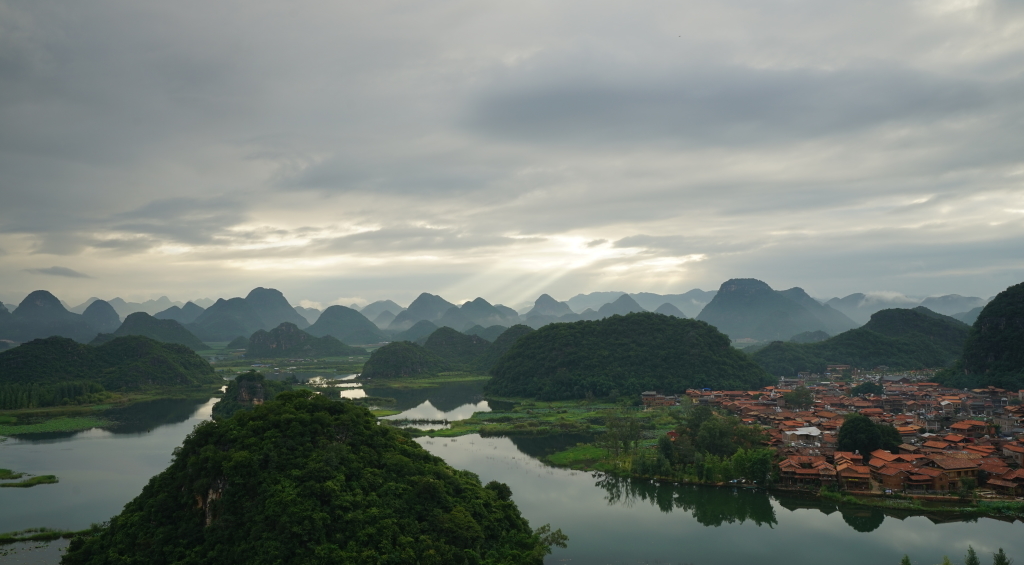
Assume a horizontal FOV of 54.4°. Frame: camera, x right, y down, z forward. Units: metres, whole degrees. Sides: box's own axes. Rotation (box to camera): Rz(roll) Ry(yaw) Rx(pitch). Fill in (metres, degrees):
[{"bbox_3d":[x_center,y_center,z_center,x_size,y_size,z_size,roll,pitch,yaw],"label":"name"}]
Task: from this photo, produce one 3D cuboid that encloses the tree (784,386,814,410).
[{"bbox_3d":[189.430,77.020,656.000,19.770,18.300,19.170,-1,-3,16],"label":"tree"}]

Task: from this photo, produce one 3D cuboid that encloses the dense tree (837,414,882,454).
[{"bbox_3d":[146.600,65.160,420.000,19.410,19.800,18.820,-1,-3,19],"label":"dense tree"}]

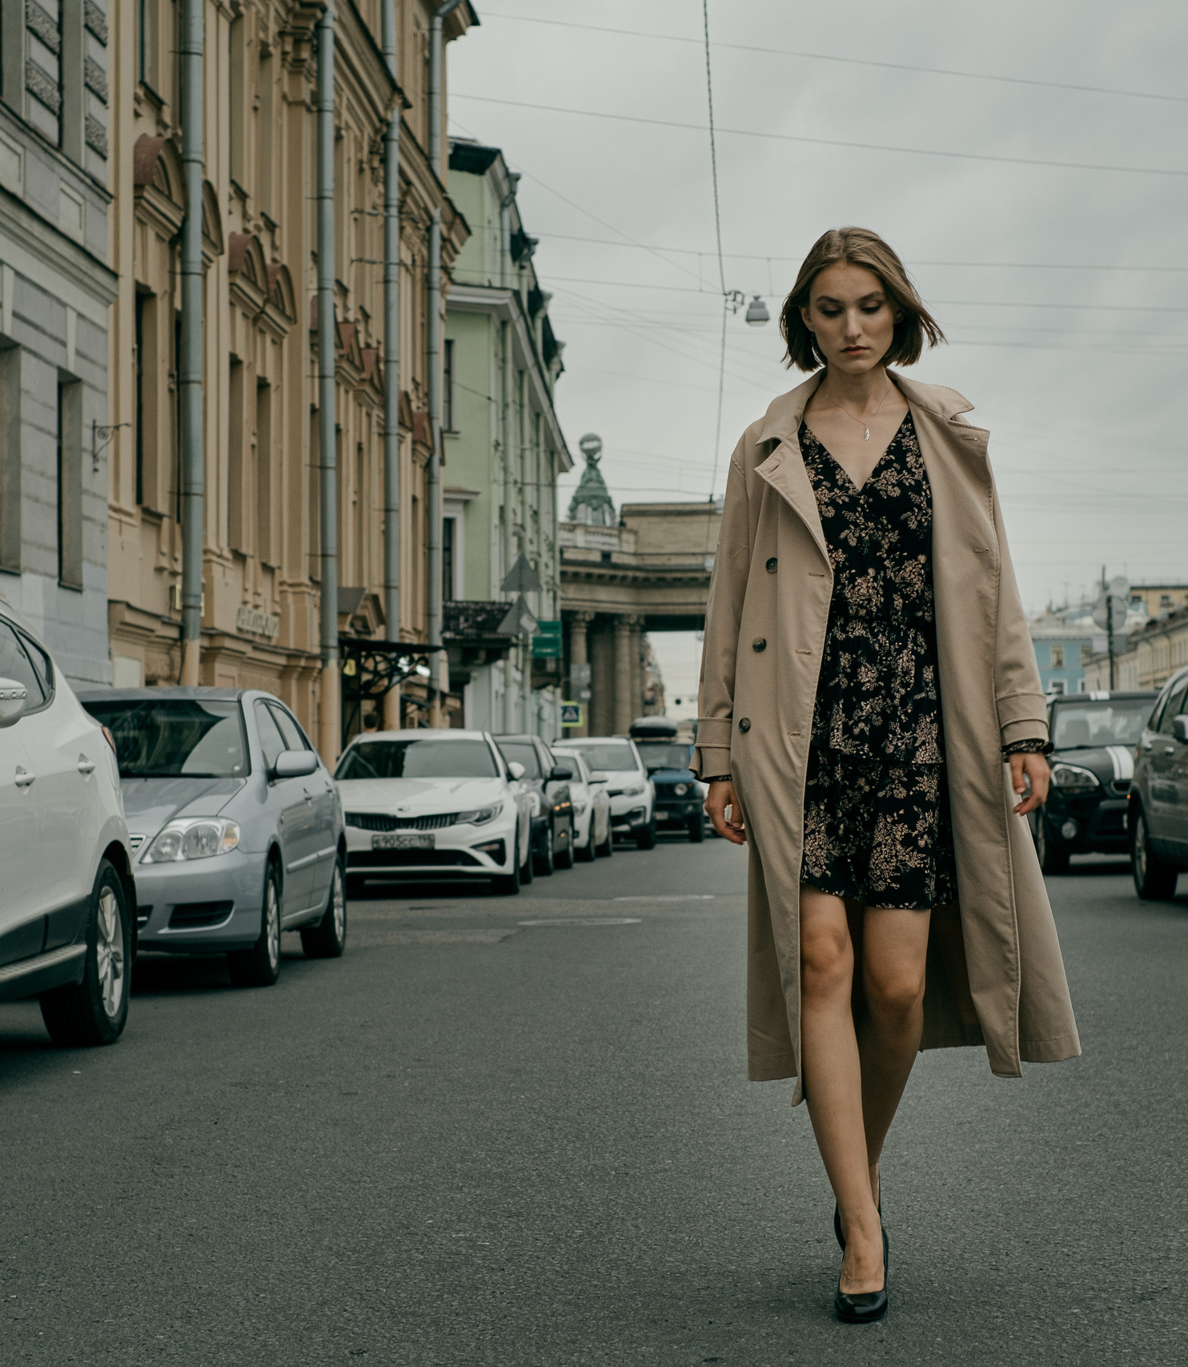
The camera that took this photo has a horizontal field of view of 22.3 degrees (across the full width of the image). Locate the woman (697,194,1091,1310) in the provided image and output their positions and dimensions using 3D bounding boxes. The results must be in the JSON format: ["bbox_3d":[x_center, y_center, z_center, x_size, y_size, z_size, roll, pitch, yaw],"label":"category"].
[{"bbox_3d":[0.485,0.115,4.980,0.640,1.750,0.620,0,-2,5],"label":"woman"}]

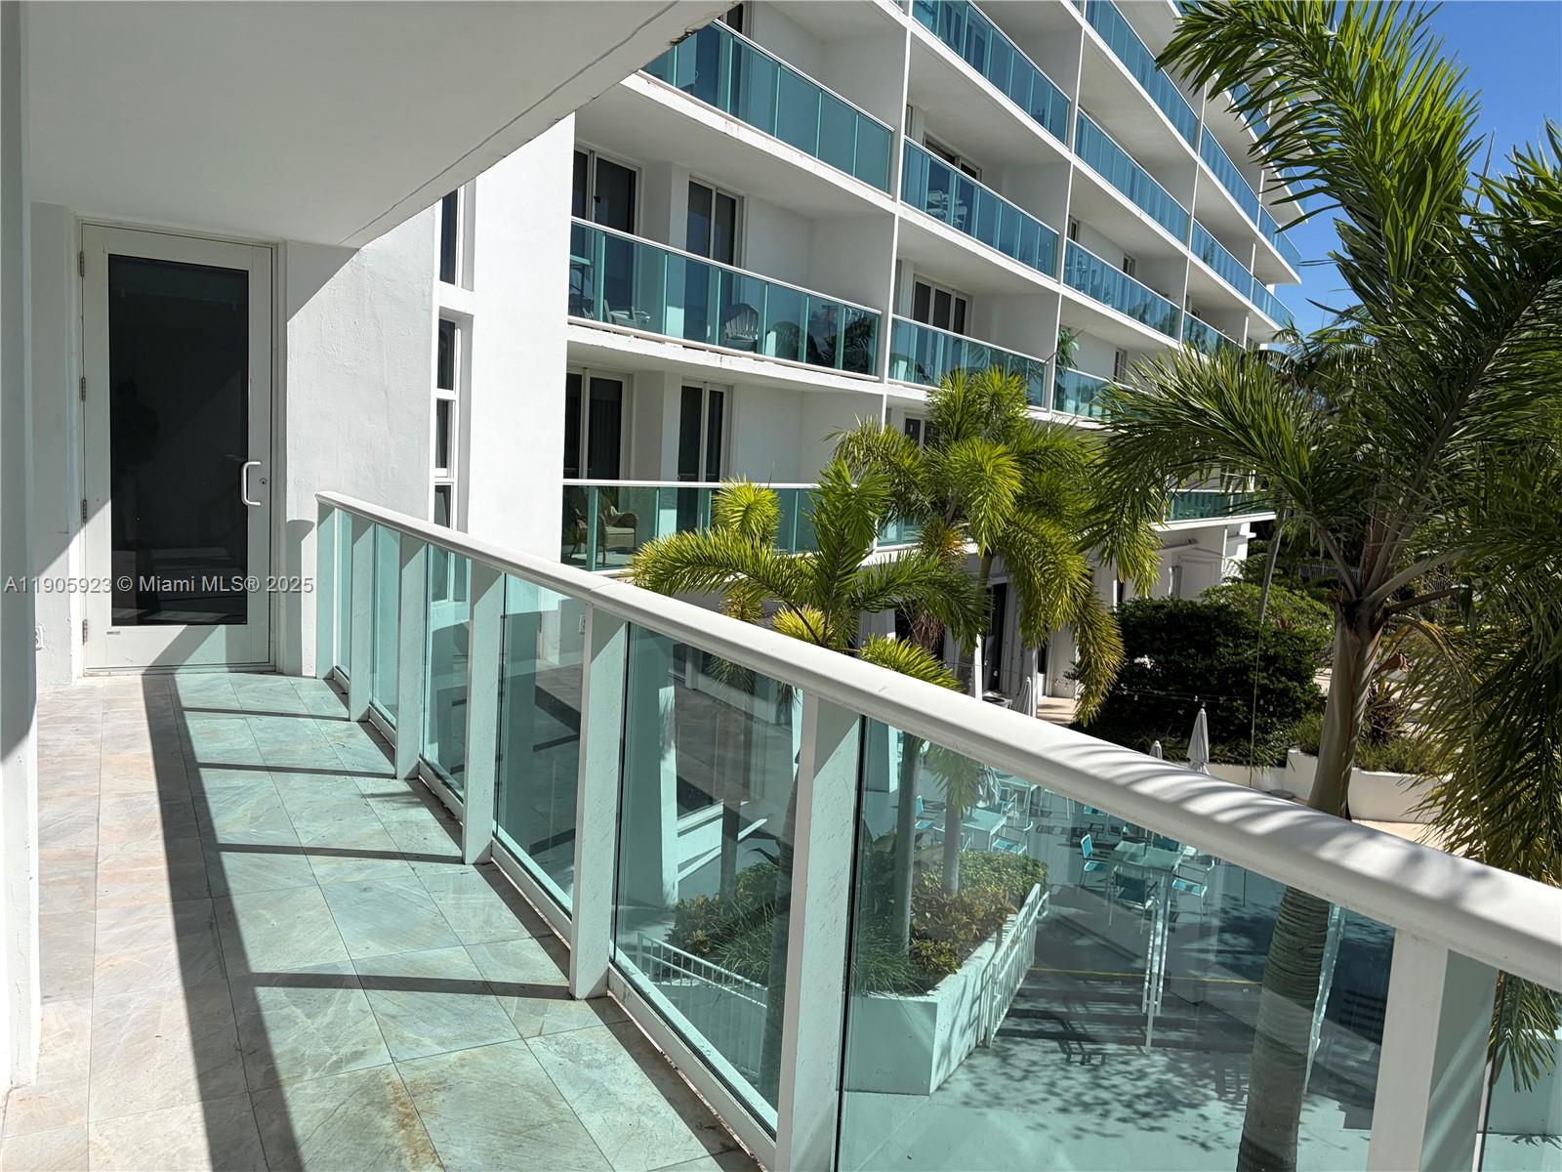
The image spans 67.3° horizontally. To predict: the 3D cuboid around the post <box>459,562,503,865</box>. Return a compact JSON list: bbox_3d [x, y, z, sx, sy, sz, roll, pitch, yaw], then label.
[{"bbox_3d":[-1.022,0.427,4.048,0.110,1.050,0.048,0,7,-30],"label":"post"}]

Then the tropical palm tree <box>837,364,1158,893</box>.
[{"bbox_3d":[2.660,0.723,15.361,4.000,6.850,4.000,5,6,10],"label":"tropical palm tree"}]

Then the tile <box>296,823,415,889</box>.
[{"bbox_3d":[-1.487,0.928,4.083,0.302,0.010,0.592,0,7,-30],"label":"tile"}]

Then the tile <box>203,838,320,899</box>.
[{"bbox_3d":[-1.760,0.927,3.938,0.308,0.014,0.602,0,7,-30],"label":"tile"}]

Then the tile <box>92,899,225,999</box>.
[{"bbox_3d":[-1.732,1.000,3.267,0.307,0.014,0.602,0,7,-30],"label":"tile"}]

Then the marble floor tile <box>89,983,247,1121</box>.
[{"bbox_3d":[-1.436,1.072,2.742,0.306,0.010,0.594,0,7,-30],"label":"marble floor tile"}]

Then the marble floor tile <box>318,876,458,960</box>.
[{"bbox_3d":[-1.193,1.000,3.565,0.302,0.010,0.604,0,7,-30],"label":"marble floor tile"}]

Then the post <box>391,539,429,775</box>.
[{"bbox_3d":[-1.565,0.297,4.963,0.091,1.049,0.060,0,7,-30],"label":"post"}]

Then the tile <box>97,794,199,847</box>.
[{"bbox_3d":[-2.314,0.855,4.292,0.306,0.010,0.592,0,7,-30],"label":"tile"}]

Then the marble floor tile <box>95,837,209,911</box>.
[{"bbox_3d":[-2.027,0.926,3.786,0.307,0.014,0.602,0,7,-30],"label":"marble floor tile"}]

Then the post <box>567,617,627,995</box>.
[{"bbox_3d":[-0.483,0.561,3.078,0.089,1.049,0.058,0,7,-30],"label":"post"}]

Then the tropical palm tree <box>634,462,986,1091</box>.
[{"bbox_3d":[0.081,2.085,10.940,3.200,6.350,3.200,4,6,1],"label":"tropical palm tree"}]

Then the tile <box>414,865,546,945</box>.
[{"bbox_3d":[-0.945,1.004,3.715,0.278,0.014,0.602,0,7,-30],"label":"tile"}]

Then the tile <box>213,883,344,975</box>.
[{"bbox_3d":[-1.460,1.000,3.413,0.309,0.010,0.604,0,7,-30],"label":"tile"}]

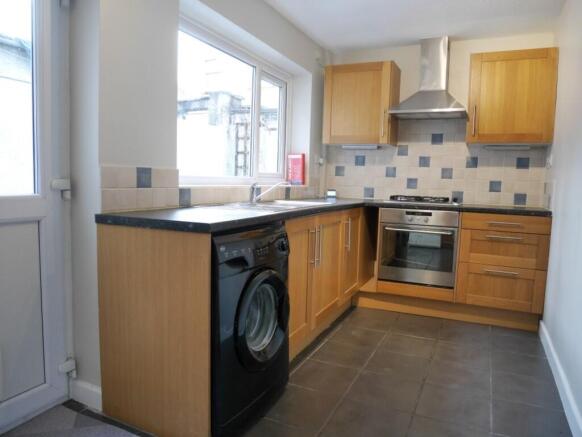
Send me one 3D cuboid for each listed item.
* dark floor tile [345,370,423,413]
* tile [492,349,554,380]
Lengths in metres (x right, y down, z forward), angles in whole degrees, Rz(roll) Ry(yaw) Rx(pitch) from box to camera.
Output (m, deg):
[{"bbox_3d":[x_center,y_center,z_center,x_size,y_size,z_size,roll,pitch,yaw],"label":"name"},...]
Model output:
[{"bbox_3d":[0.498,0.905,2.120,0.335,0.010,0.342,4,5,26],"label":"dark floor tile"},{"bbox_3d":[1.361,0.873,2.402,0.308,0.012,0.333,3,5,26],"label":"tile"}]

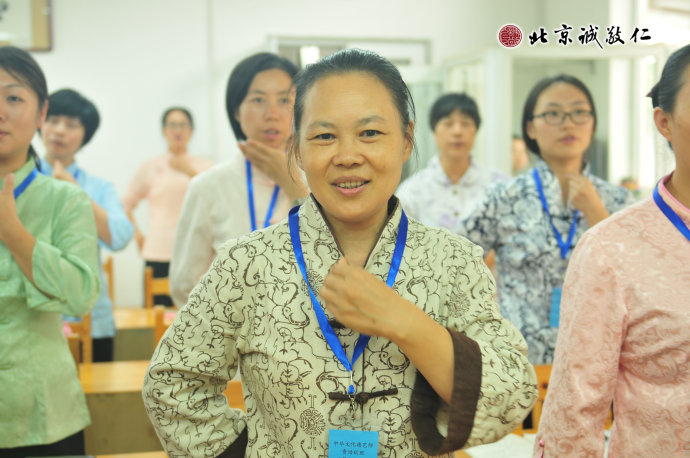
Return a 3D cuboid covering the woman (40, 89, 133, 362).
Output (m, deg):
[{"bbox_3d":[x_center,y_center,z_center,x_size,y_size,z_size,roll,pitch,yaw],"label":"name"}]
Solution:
[{"bbox_3d":[-0.891,0.351,3.528,0.470,1.599,0.320,0,5,7],"label":"woman"}]

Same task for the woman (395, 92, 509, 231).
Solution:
[{"bbox_3d":[0.373,0.328,3.728,0.480,1.578,0.300,-1,5,0],"label":"woman"}]

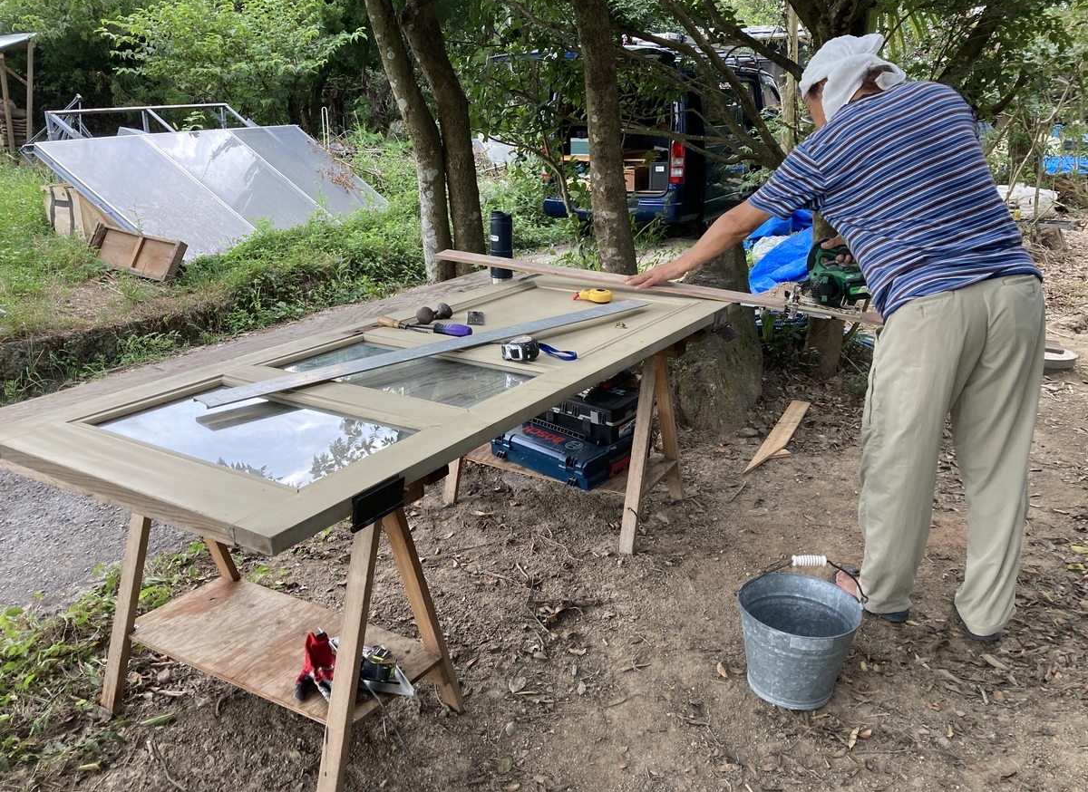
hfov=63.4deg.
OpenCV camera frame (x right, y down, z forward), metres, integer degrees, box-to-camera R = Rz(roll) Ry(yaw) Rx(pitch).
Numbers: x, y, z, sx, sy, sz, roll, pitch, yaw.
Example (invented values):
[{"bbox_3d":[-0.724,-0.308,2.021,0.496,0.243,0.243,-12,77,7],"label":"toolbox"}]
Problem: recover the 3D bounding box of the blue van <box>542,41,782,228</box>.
[{"bbox_3d":[1.877,-3.263,11.152,1.690,1.980,4.500,11,20,28],"label":"blue van"}]

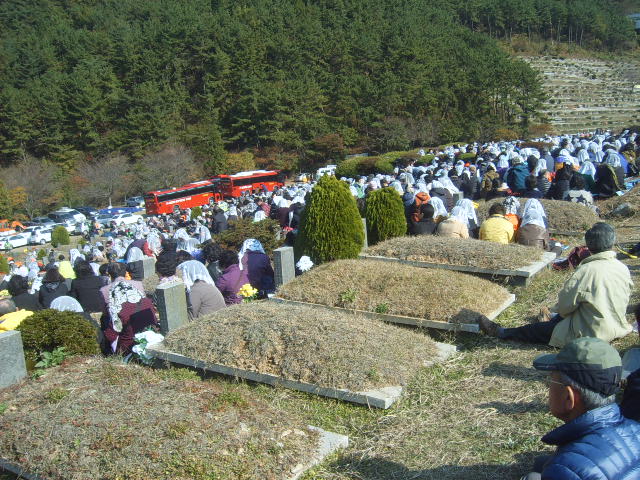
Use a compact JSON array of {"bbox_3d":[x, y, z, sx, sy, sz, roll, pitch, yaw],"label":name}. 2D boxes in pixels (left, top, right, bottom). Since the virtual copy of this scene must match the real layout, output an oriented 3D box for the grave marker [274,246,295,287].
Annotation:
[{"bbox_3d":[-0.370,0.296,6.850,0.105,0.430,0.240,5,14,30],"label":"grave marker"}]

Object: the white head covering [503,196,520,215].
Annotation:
[{"bbox_3d":[2.427,-0.437,8.200,0.200,0.230,0.220,-7,10,-15],"label":"white head covering"}]

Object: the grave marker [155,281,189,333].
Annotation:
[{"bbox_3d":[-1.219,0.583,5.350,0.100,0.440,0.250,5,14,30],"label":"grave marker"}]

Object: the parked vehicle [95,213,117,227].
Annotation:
[{"bbox_3d":[-29.138,-2.804,90.000,1.800,1.470,4.500,3,12,33],"label":"parked vehicle"}]

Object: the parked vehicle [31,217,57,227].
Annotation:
[{"bbox_3d":[-37.900,-2.295,90.000,4.500,1.470,1.800,-14,19,-41],"label":"parked vehicle"}]

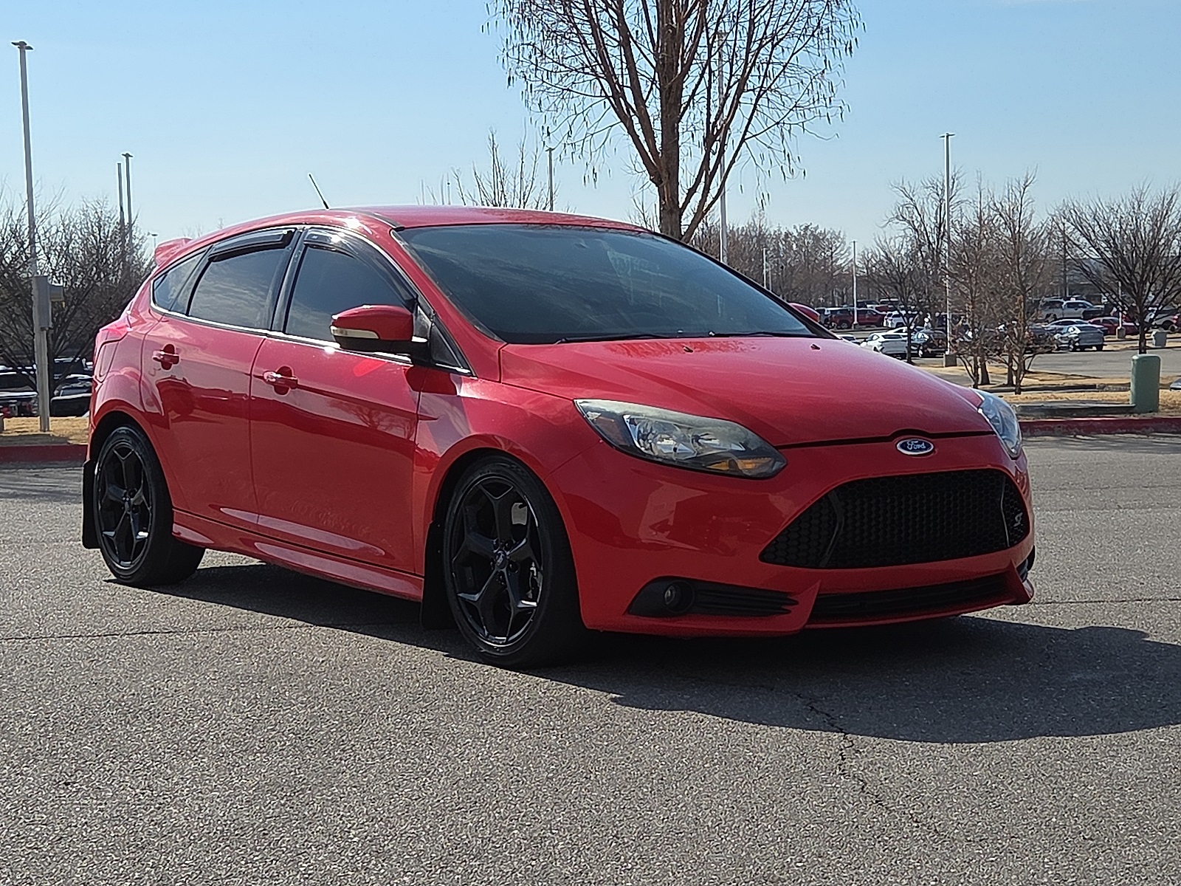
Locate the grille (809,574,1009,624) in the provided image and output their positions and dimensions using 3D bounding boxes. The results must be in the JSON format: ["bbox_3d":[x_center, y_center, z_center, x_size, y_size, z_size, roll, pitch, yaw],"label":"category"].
[{"bbox_3d":[0.936,0.447,6.090,0.770,0.095,0.110,-3,4,-36],"label":"grille"}]

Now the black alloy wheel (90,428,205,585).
[{"bbox_3d":[-1.740,0.239,8.512,0.235,0.645,0.645,-2,4,-36],"label":"black alloy wheel"}]

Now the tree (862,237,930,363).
[{"bbox_3d":[15.124,-6.918,104.780,3.400,6.100,3.300,-1,4,0],"label":"tree"}]

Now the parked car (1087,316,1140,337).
[{"bbox_3d":[40.709,-9.144,168.000,4.700,1.450,1.830,-1,4,5],"label":"parked car"}]

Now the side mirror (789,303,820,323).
[{"bbox_3d":[0.796,-0.436,7.817,0.225,0.165,0.175,-3,4,-36],"label":"side mirror"}]

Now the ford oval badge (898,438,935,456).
[{"bbox_3d":[0.922,0.011,6.077,0.130,0.055,0.020,-3,-21,-36],"label":"ford oval badge"}]

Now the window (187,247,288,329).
[{"bbox_3d":[-1.276,-0.561,7.830,0.045,0.325,0.690,25,-12,-34],"label":"window"}]

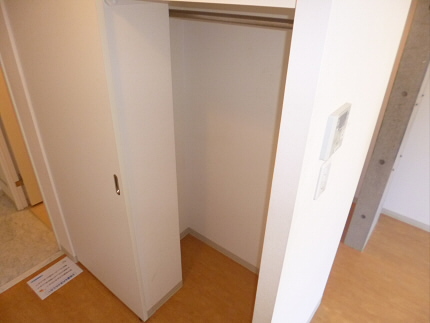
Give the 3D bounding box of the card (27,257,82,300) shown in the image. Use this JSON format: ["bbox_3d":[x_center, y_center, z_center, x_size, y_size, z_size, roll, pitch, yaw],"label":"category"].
[{"bbox_3d":[-1.123,0.811,2.103,0.213,0.002,0.297,22,35,32],"label":"card"}]

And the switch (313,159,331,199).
[{"bbox_3d":[0.331,0.057,0.918,0.010,0.118,0.068,22,35,32],"label":"switch"}]

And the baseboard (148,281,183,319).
[{"bbox_3d":[-0.312,0.893,1.936,0.010,0.060,0.316,22,35,32],"label":"baseboard"}]

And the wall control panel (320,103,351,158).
[{"bbox_3d":[0.342,-0.086,0.840,0.021,0.126,0.130,22,35,32],"label":"wall control panel"}]

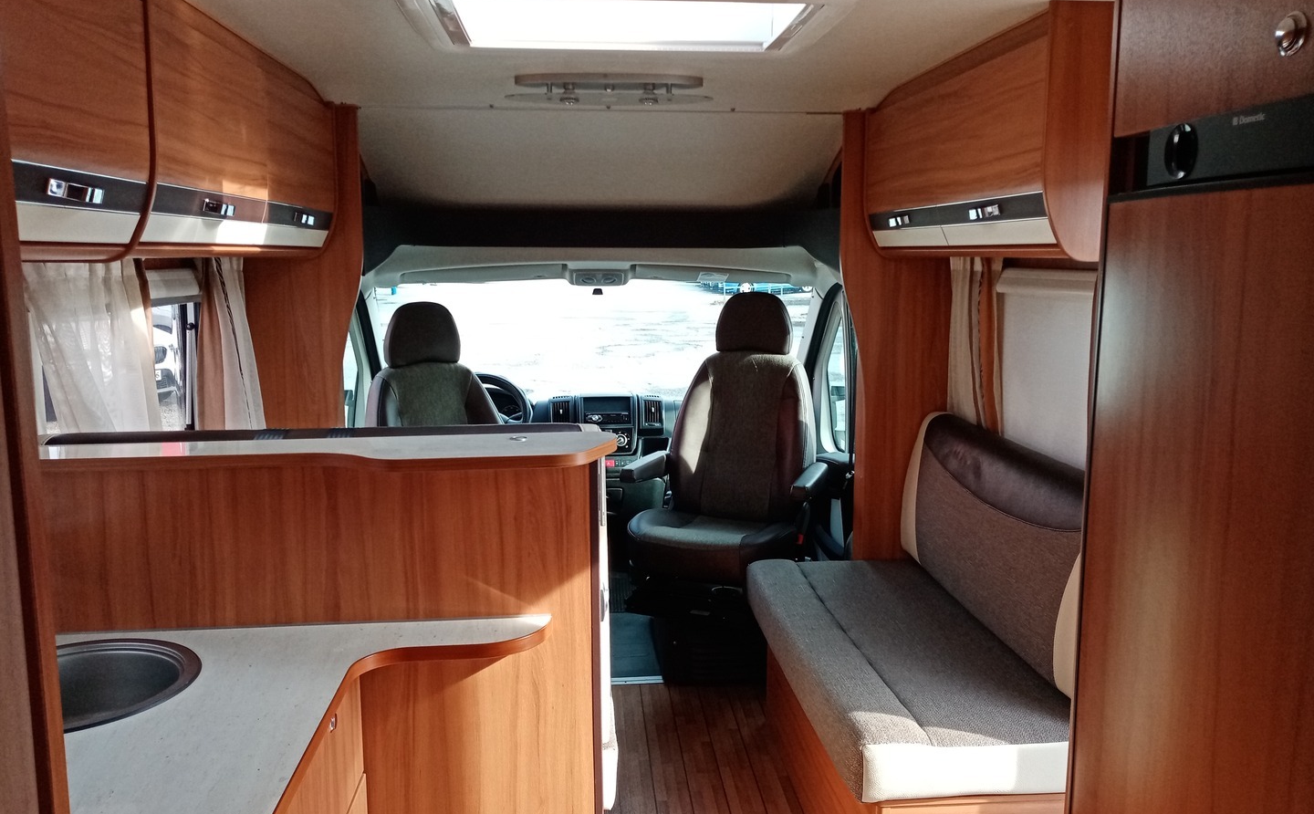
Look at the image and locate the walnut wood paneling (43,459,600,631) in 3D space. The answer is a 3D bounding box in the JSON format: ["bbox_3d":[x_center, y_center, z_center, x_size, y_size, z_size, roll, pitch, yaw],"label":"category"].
[{"bbox_3d":[-0.601,0.230,1.676,0.980,0.285,0.030,-1,9,-5],"label":"walnut wood paneling"}]

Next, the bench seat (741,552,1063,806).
[{"bbox_3d":[0.656,0.659,2.672,0.630,0.140,1.240,-1,9,-5],"label":"bench seat"}]

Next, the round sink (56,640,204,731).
[{"bbox_3d":[-0.865,0.475,1.465,0.355,0.135,0.355,0,9,0],"label":"round sink"}]

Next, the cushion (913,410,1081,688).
[{"bbox_3d":[0.933,0.343,2.717,0.180,0.500,1.070,-1,9,-5],"label":"cushion"}]

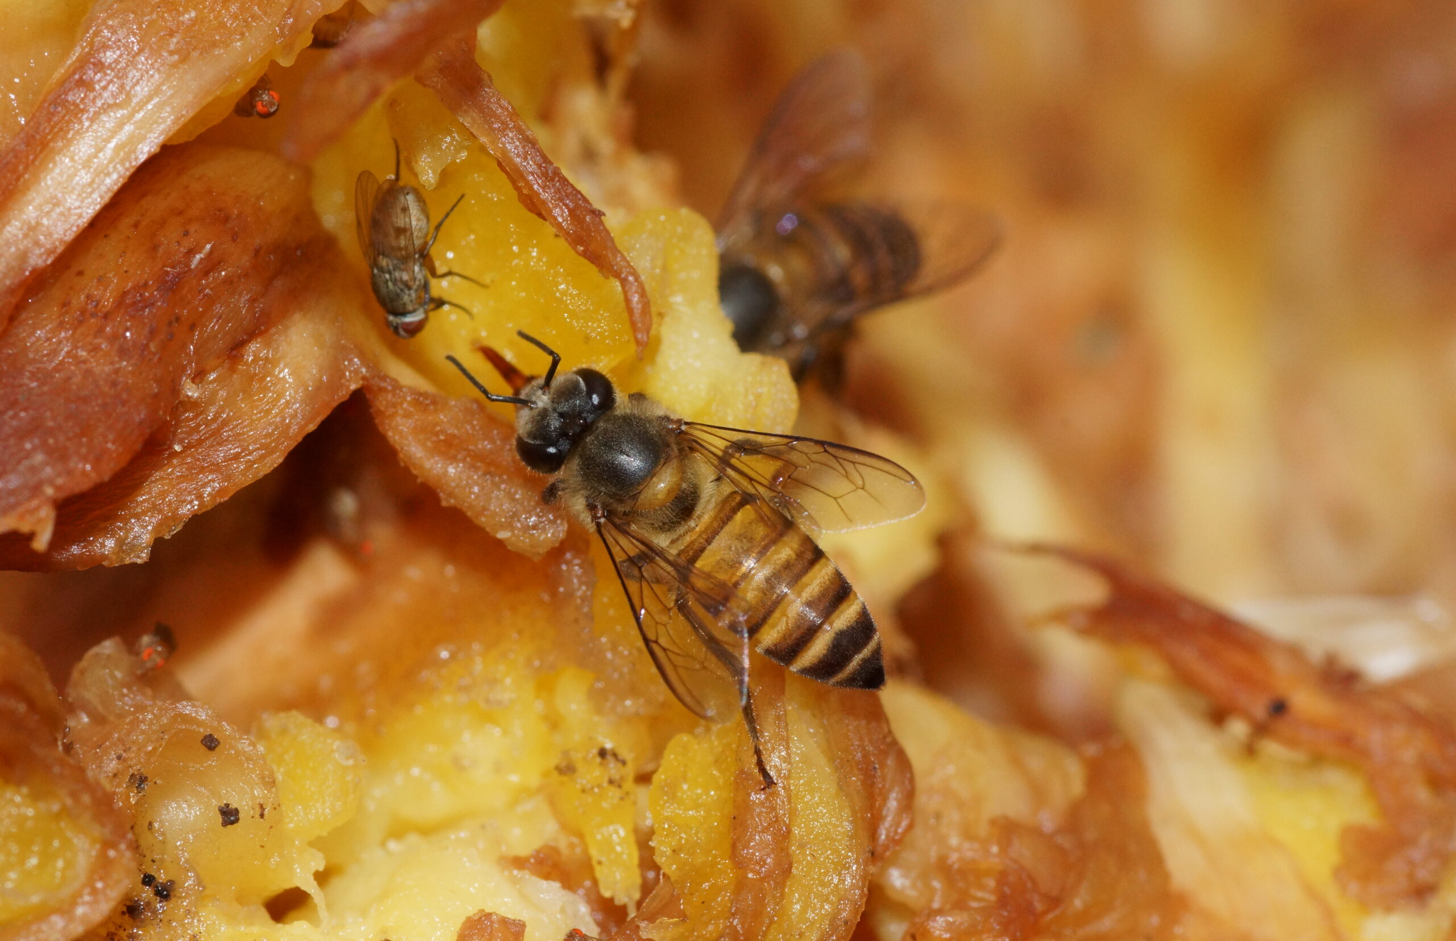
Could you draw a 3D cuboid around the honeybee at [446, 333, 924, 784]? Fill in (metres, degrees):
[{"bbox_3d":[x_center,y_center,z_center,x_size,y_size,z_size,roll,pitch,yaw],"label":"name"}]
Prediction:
[{"bbox_3d":[-0.001,0.001,0.158,0.016,0.005,0.010,38,82,1],"label":"honeybee"}]

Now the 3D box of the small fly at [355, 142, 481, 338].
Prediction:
[{"bbox_3d":[-0.009,-0.007,0.159,0.003,0.006,0.002,2,13,28],"label":"small fly"}]

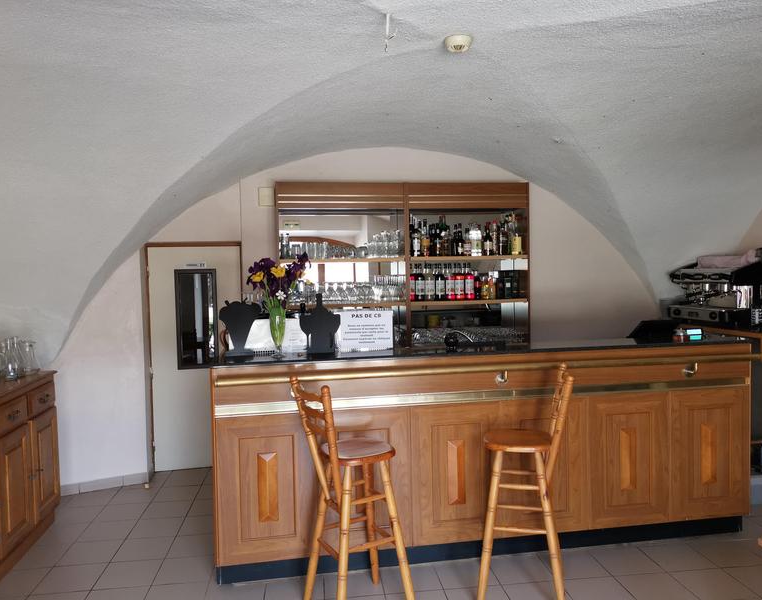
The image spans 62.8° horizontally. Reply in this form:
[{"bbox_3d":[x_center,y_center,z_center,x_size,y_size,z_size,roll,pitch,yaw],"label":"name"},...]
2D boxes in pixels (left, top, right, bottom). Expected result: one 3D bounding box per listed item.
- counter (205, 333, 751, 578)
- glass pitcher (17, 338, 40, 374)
[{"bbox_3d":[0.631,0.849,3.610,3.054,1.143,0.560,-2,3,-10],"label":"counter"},{"bbox_3d":[-2.253,0.365,4.000,0.130,0.220,0.125,-2,3,-7],"label":"glass pitcher"}]

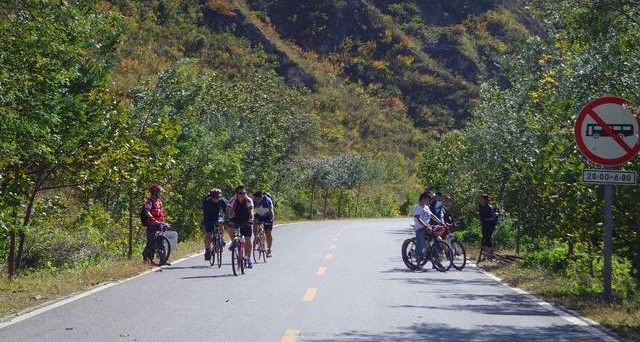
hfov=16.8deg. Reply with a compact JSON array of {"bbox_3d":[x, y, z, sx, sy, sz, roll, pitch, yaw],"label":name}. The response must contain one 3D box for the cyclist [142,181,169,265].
[{"bbox_3d":[-3.530,1.158,46.700,0.480,1.764,0.520,-1,-1,44],"label":"cyclist"}]

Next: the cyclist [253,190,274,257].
[{"bbox_3d":[-1.265,1.219,49.300,0.530,1.550,0.750,0,-1,11],"label":"cyclist"}]

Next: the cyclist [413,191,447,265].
[{"bbox_3d":[2.227,1.200,44.200,0.520,1.584,0.620,1,-1,-43],"label":"cyclist"}]

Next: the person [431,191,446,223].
[{"bbox_3d":[2.519,1.238,45.600,0.500,1.592,0.600,1,-1,-43],"label":"person"}]

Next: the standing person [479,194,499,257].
[{"bbox_3d":[4.284,1.386,55.000,0.420,1.602,0.500,0,-1,-30],"label":"standing person"}]

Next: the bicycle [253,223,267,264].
[{"bbox_3d":[-1.353,1.603,49.200,0.520,0.955,1.680,0,-1,11],"label":"bicycle"}]

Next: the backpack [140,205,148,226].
[{"bbox_3d":[-3.772,0.970,46.900,0.220,0.466,0.320,-1,-1,41],"label":"backpack"}]

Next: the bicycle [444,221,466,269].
[{"bbox_3d":[2.664,1.557,45.200,0.580,1.003,1.680,1,-1,-41],"label":"bicycle"}]

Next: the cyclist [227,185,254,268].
[{"bbox_3d":[-1.494,1.064,40.900,0.580,1.569,0.780,0,-1,6],"label":"cyclist"}]

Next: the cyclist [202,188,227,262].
[{"bbox_3d":[-2.227,1.143,45.800,0.540,1.588,0.750,0,-1,-10],"label":"cyclist"}]

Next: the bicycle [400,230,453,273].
[{"bbox_3d":[2.197,1.556,44.200,0.580,0.987,1.700,1,-1,-43],"label":"bicycle"}]

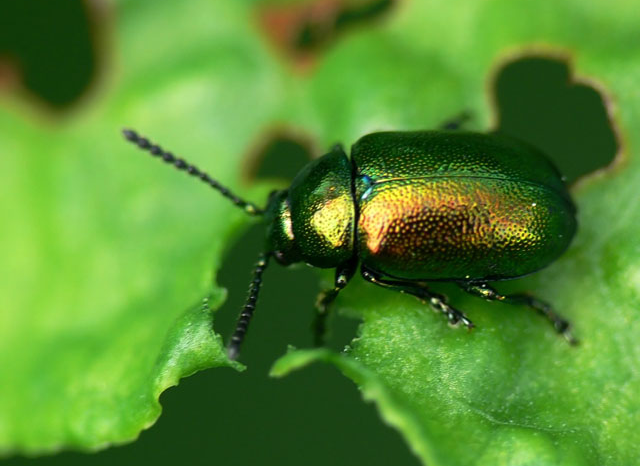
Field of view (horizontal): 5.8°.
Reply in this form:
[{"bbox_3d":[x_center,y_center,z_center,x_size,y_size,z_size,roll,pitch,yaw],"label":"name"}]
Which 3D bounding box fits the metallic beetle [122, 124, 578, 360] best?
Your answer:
[{"bbox_3d":[0.001,0.000,0.118,0.008,0.002,0.005,-2,59,0],"label":"metallic beetle"}]

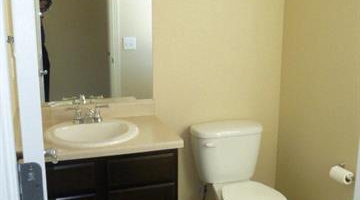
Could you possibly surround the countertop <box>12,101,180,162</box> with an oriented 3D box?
[{"bbox_3d":[-0.434,0.138,2.002,0.775,0.141,0.541,-4,12,-19],"label":"countertop"}]

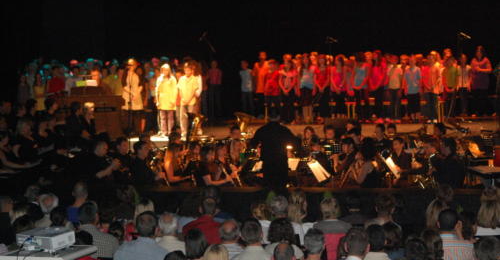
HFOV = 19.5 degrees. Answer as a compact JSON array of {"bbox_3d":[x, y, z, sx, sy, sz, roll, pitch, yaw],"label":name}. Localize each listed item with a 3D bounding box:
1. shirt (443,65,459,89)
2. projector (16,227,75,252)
[{"bbox_3d":[4.268,-1.139,31.000,0.334,0.511,0.220,0,1,6],"label":"shirt"},{"bbox_3d":[-1.556,0.833,11.100,0.330,0.115,0.285,3,7,28],"label":"projector"}]

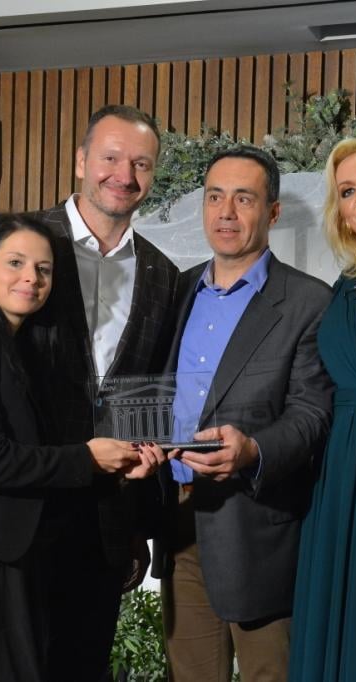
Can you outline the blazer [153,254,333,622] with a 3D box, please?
[{"bbox_3d":[0.117,0.205,3.470,0.500,0.780,0.350,-1,-5,30],"label":"blazer"}]

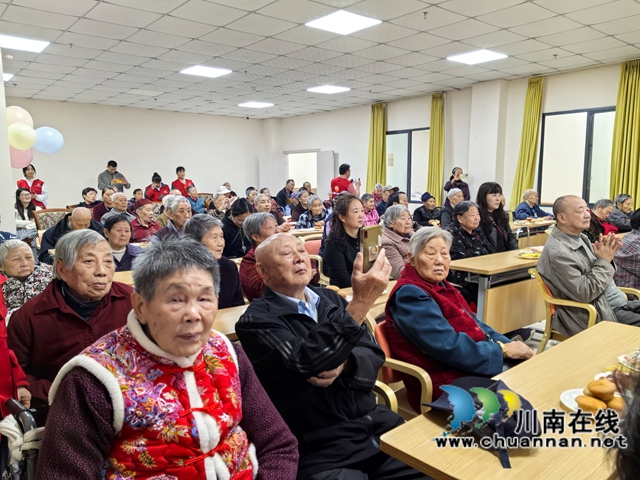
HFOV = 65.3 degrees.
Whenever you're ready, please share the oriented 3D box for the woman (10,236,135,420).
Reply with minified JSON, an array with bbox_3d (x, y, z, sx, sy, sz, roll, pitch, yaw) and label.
[{"bbox_3d":[-0.720,0.577,1.560,0.500,1.200,0.720,-6,9,-39],"label":"woman"}]

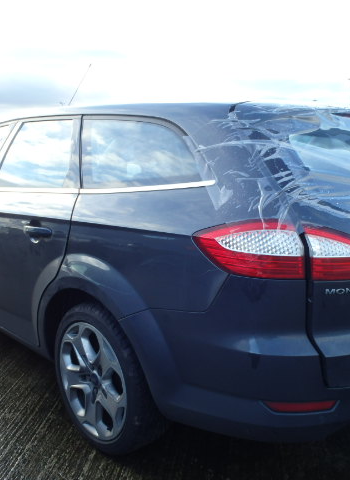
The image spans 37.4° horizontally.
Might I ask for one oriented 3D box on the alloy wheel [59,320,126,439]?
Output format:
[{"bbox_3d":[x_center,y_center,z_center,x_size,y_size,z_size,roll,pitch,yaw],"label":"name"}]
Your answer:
[{"bbox_3d":[-0.284,0.585,2.221,0.190,0.490,0.490,-10,15,-42],"label":"alloy wheel"}]

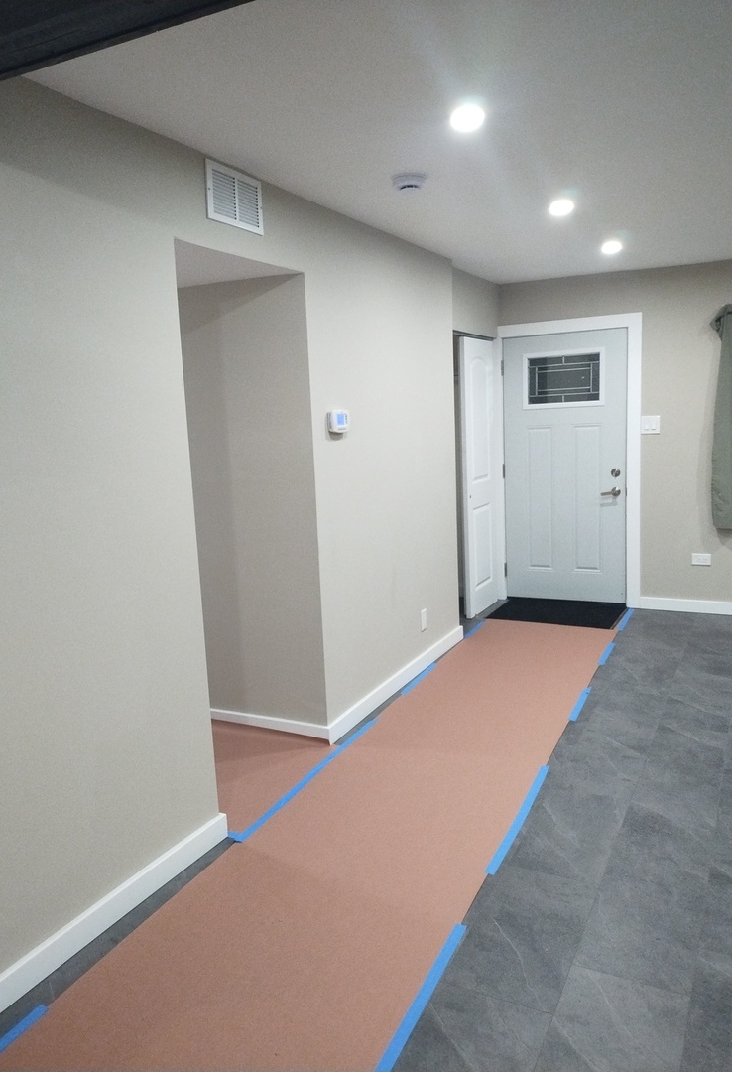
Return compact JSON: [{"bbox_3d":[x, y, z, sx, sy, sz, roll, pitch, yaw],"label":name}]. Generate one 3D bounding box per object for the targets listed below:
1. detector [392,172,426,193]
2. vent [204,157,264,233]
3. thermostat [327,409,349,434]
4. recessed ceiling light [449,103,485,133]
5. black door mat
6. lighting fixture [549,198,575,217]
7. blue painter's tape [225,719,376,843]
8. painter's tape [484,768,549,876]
[{"bbox_3d":[0.175,-1.393,3.055,0.140,0.036,0.140,-2,9,0],"label":"detector"},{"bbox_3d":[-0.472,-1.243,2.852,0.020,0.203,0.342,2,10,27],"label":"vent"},{"bbox_3d":[-0.127,-0.526,3.556,0.030,0.100,0.145,2,10,27],"label":"thermostat"},{"bbox_3d":[0.317,-1.302,2.409,0.130,0.030,0.130,-2,9,0],"label":"recessed ceiling light"},{"bbox_3d":[1.407,0.570,5.717,0.910,0.010,0.620,2,10,27],"label":"black door mat"},{"bbox_3d":[0.900,-1.505,3.545,0.130,0.030,0.130,2,10,27],"label":"lighting fixture"},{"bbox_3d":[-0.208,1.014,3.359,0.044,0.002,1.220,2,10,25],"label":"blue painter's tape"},{"bbox_3d":[0.586,1.046,2.925,0.036,0.002,0.845,2,10,25],"label":"painter's tape"}]

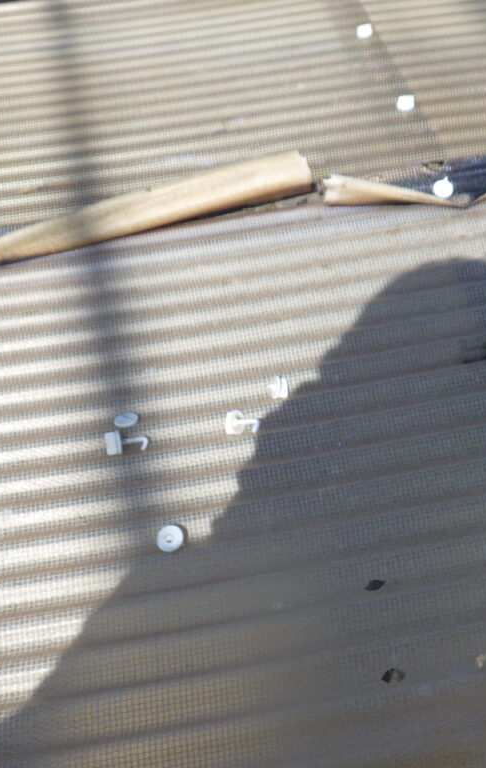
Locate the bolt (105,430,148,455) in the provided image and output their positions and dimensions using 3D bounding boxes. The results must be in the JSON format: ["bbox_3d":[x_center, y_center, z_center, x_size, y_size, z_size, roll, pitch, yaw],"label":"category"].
[{"bbox_3d":[-0.093,0.047,0.661,0.035,0.018,0.018,-6,47,-8],"label":"bolt"}]

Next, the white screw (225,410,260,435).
[{"bbox_3d":[0.000,0.031,0.663,0.030,0.018,0.018,-11,51,27],"label":"white screw"}]

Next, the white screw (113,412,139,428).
[{"bbox_3d":[-0.096,0.030,0.683,0.019,0.005,0.019,-9,30,-3],"label":"white screw"}]

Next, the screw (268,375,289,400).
[{"bbox_3d":[0.029,0.003,0.687,0.015,0.019,0.019,-9,49,-20],"label":"screw"}]

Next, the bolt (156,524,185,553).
[{"bbox_3d":[-0.052,0.112,0.599,0.020,0.010,0.020,1,73,-3],"label":"bolt"}]

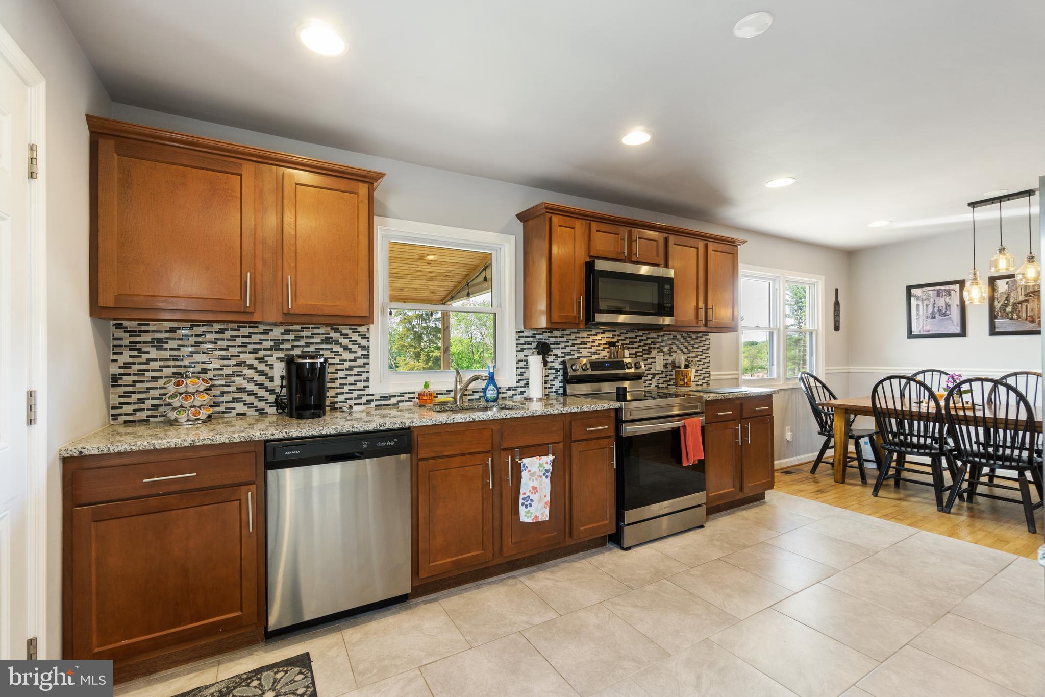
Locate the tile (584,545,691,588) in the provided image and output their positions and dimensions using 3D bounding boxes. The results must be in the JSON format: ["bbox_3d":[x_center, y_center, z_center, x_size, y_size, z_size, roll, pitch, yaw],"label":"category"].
[{"bbox_3d":[0.674,1.282,2.600,0.456,0.012,0.452,0,-1,-30],"label":"tile"}]

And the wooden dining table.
[{"bbox_3d":[3.753,0.874,3.617,1.120,0.750,1.780,0,-1,-30],"label":"wooden dining table"}]

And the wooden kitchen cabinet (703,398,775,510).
[{"bbox_3d":[1.516,0.813,3.587,0.920,0.857,0.609,0,-1,-29],"label":"wooden kitchen cabinet"}]

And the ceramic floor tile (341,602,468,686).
[{"bbox_3d":[-0.519,1.264,1.902,0.448,0.012,0.440,0,-1,-30],"label":"ceramic floor tile"}]

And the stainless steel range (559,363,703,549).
[{"bbox_3d":[0.802,0.672,3.148,0.767,1.190,0.715,0,-1,-30],"label":"stainless steel range"}]

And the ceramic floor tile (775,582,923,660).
[{"bbox_3d":[1.518,1.265,2.044,0.456,0.012,0.452,0,-1,-30],"label":"ceramic floor tile"}]

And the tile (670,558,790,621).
[{"bbox_3d":[1.086,1.258,2.305,0.451,0.012,0.446,0,-1,-30],"label":"tile"}]

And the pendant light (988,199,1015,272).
[{"bbox_3d":[3.793,-0.886,3.446,0.140,0.570,0.140,0,-1,-30],"label":"pendant light"}]

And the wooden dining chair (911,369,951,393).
[{"bbox_3d":[4.064,0.755,4.404,0.600,1.060,0.480,0,-1,-30],"label":"wooden dining chair"}]

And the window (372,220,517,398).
[{"bbox_3d":[-0.495,-0.269,2.906,1.006,1.078,0.100,0,-1,-30],"label":"window"}]

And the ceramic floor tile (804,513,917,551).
[{"bbox_3d":[2.306,1.258,2.999,0.547,0.012,0.446,0,-1,-30],"label":"ceramic floor tile"}]

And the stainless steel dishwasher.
[{"bbox_3d":[-0.937,0.813,2.195,0.603,0.836,0.600,0,-1,-29],"label":"stainless steel dishwasher"}]

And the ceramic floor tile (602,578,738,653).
[{"bbox_3d":[0.698,1.272,2.093,0.456,0.012,0.452,0,-1,-30],"label":"ceramic floor tile"}]

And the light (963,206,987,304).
[{"bbox_3d":[3.828,-0.787,3.668,0.140,0.826,0.140,0,-1,-29],"label":"light"}]

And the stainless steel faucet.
[{"bbox_3d":[-0.308,0.224,2.607,0.260,0.220,0.075,-1,-1,40],"label":"stainless steel faucet"}]

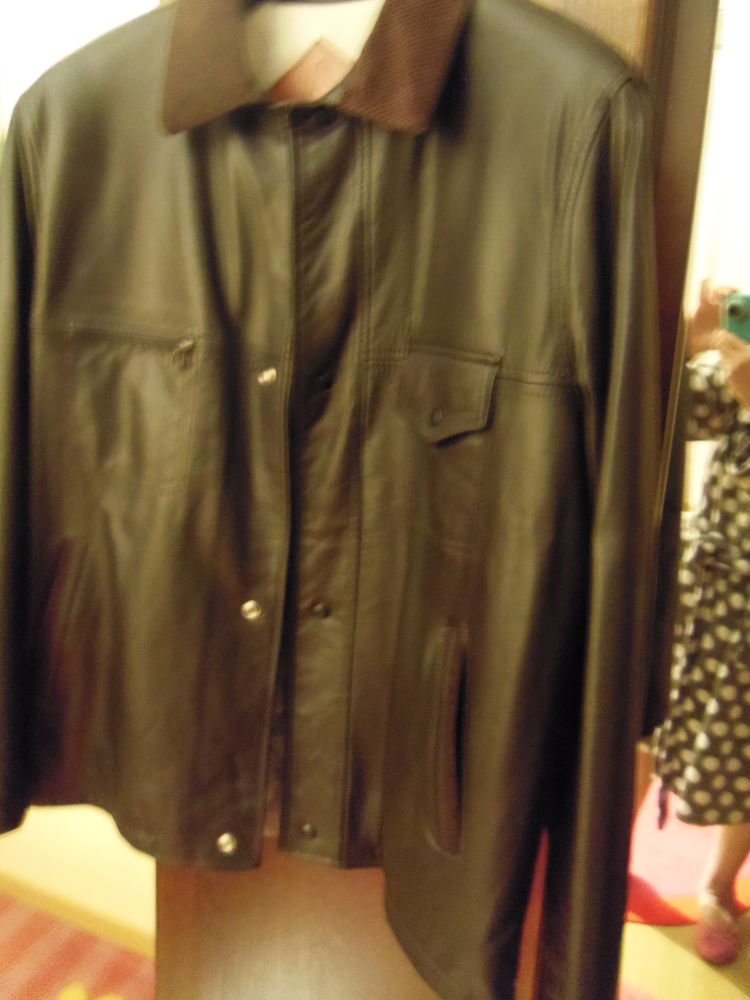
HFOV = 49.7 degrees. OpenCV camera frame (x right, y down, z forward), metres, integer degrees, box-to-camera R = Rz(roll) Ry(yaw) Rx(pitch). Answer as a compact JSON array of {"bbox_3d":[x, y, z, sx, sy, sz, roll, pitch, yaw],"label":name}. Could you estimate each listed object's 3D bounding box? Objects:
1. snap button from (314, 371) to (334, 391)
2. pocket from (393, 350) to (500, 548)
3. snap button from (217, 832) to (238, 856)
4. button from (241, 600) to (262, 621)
[{"bbox_3d":[-0.043,-0.101,0.680,0.015,0.015,0.006,6,9,20],"label":"snap button"},{"bbox_3d":[0.060,-0.043,0.660,0.092,0.157,0.018,8,10,28],"label":"pocket"},{"bbox_3d":[-0.125,0.291,0.685,0.016,0.016,0.006,5,7,12],"label":"snap button"},{"bbox_3d":[-0.102,0.091,0.670,0.015,0.015,0.006,5,7,15],"label":"button"}]

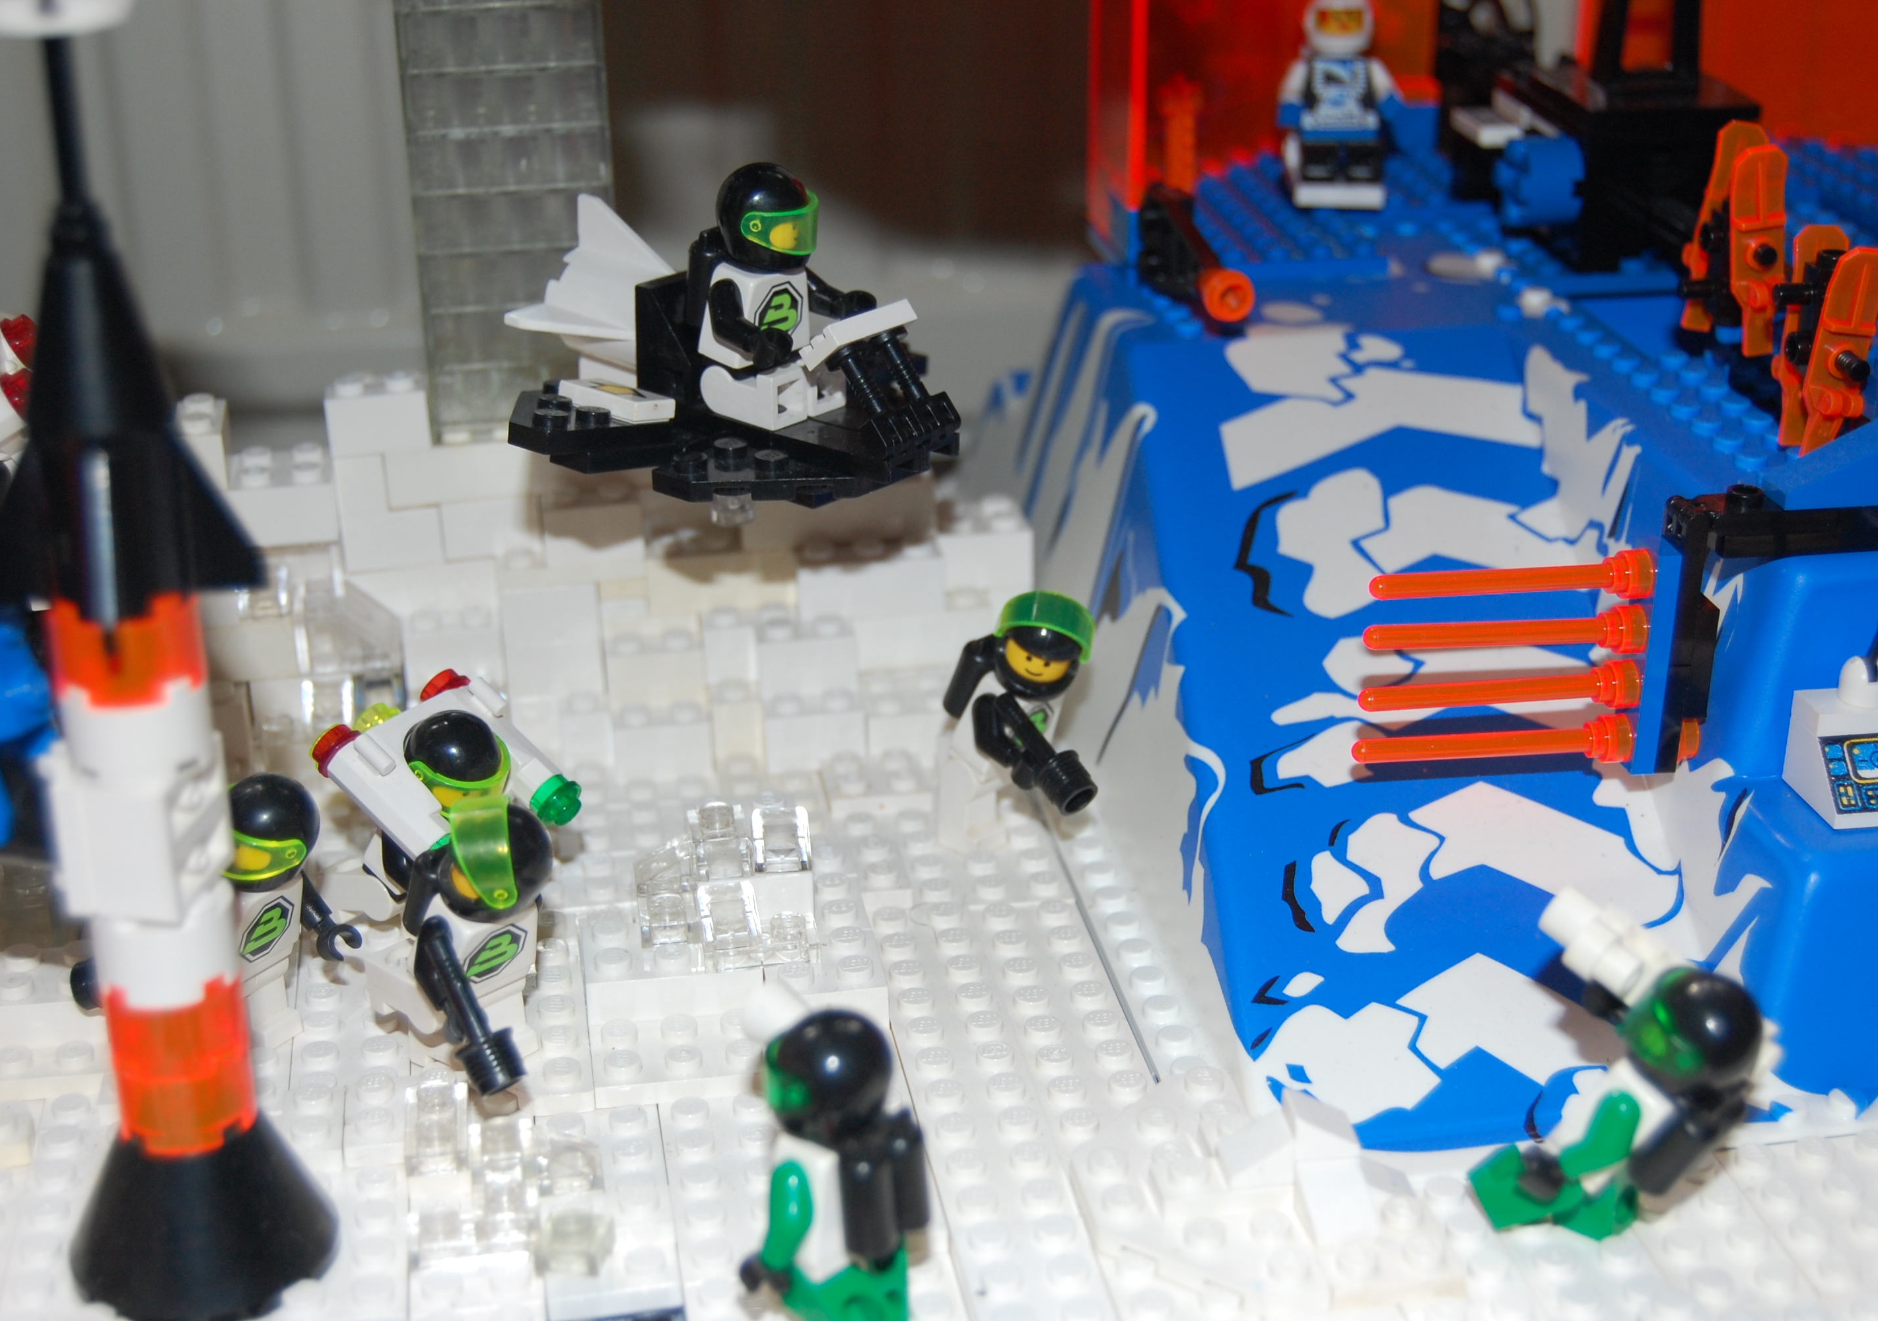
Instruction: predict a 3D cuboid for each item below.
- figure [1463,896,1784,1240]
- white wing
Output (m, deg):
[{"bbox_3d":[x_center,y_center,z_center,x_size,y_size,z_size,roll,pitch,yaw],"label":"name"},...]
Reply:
[{"bbox_3d":[0.079,0.048,0.333,0.033,0.037,0.023,5,24,12],"label":"figure"},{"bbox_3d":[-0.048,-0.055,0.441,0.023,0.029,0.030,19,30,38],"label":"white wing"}]

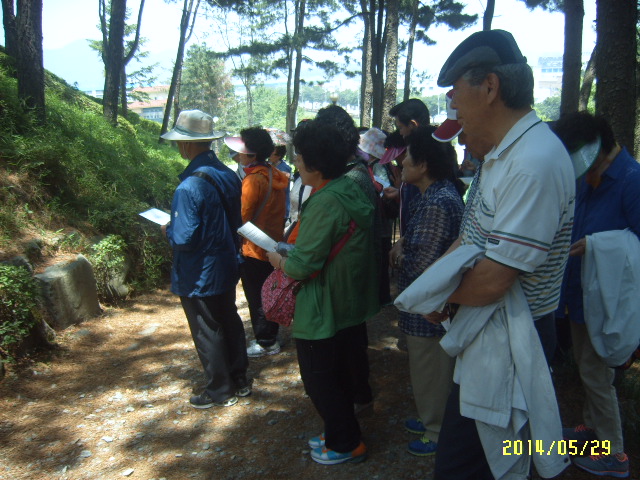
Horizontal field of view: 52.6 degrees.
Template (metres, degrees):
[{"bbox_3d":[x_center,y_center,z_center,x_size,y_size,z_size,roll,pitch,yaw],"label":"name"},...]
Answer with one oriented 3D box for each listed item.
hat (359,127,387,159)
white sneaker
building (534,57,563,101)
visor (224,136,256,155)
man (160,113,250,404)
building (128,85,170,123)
[{"bbox_3d":[0.393,-0.708,4.750,0.280,0.160,0.260,10,3,-11],"label":"hat"},{"bbox_3d":[-0.425,0.799,4.807,0.260,0.110,0.100,-3,8,-15],"label":"white sneaker"},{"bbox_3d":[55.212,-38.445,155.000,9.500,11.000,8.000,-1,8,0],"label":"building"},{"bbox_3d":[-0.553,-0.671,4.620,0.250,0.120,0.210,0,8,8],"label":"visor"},{"bbox_3d":[-0.672,0.124,3.864,0.430,1.710,0.490,2,9,22],"label":"man"},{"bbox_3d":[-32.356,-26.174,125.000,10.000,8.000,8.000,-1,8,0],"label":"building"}]

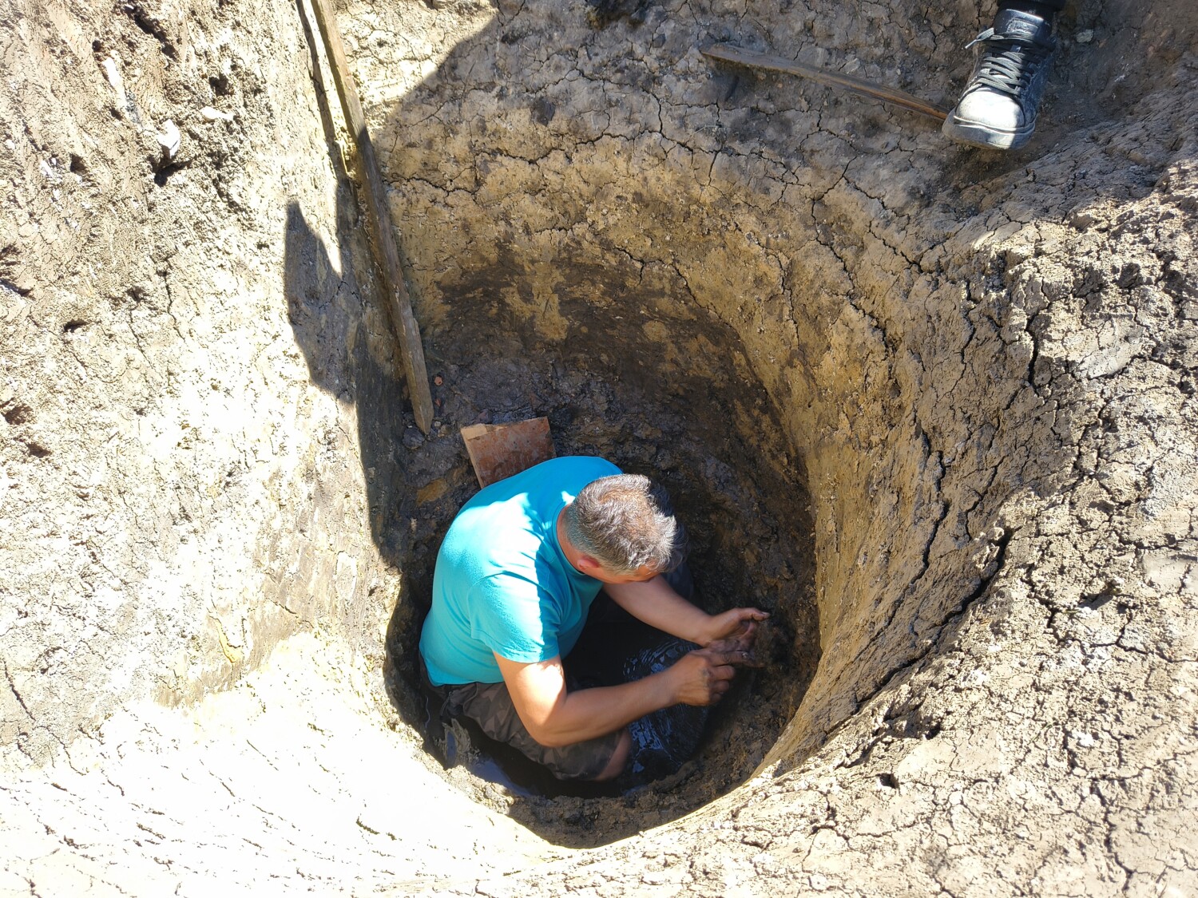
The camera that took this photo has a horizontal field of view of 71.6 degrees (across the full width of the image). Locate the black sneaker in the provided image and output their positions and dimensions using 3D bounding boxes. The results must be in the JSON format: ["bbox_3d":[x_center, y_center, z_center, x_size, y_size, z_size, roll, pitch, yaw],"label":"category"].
[{"bbox_3d":[0.552,-0.521,1.131,0.107,0.118,0.290,18,50,14],"label":"black sneaker"}]

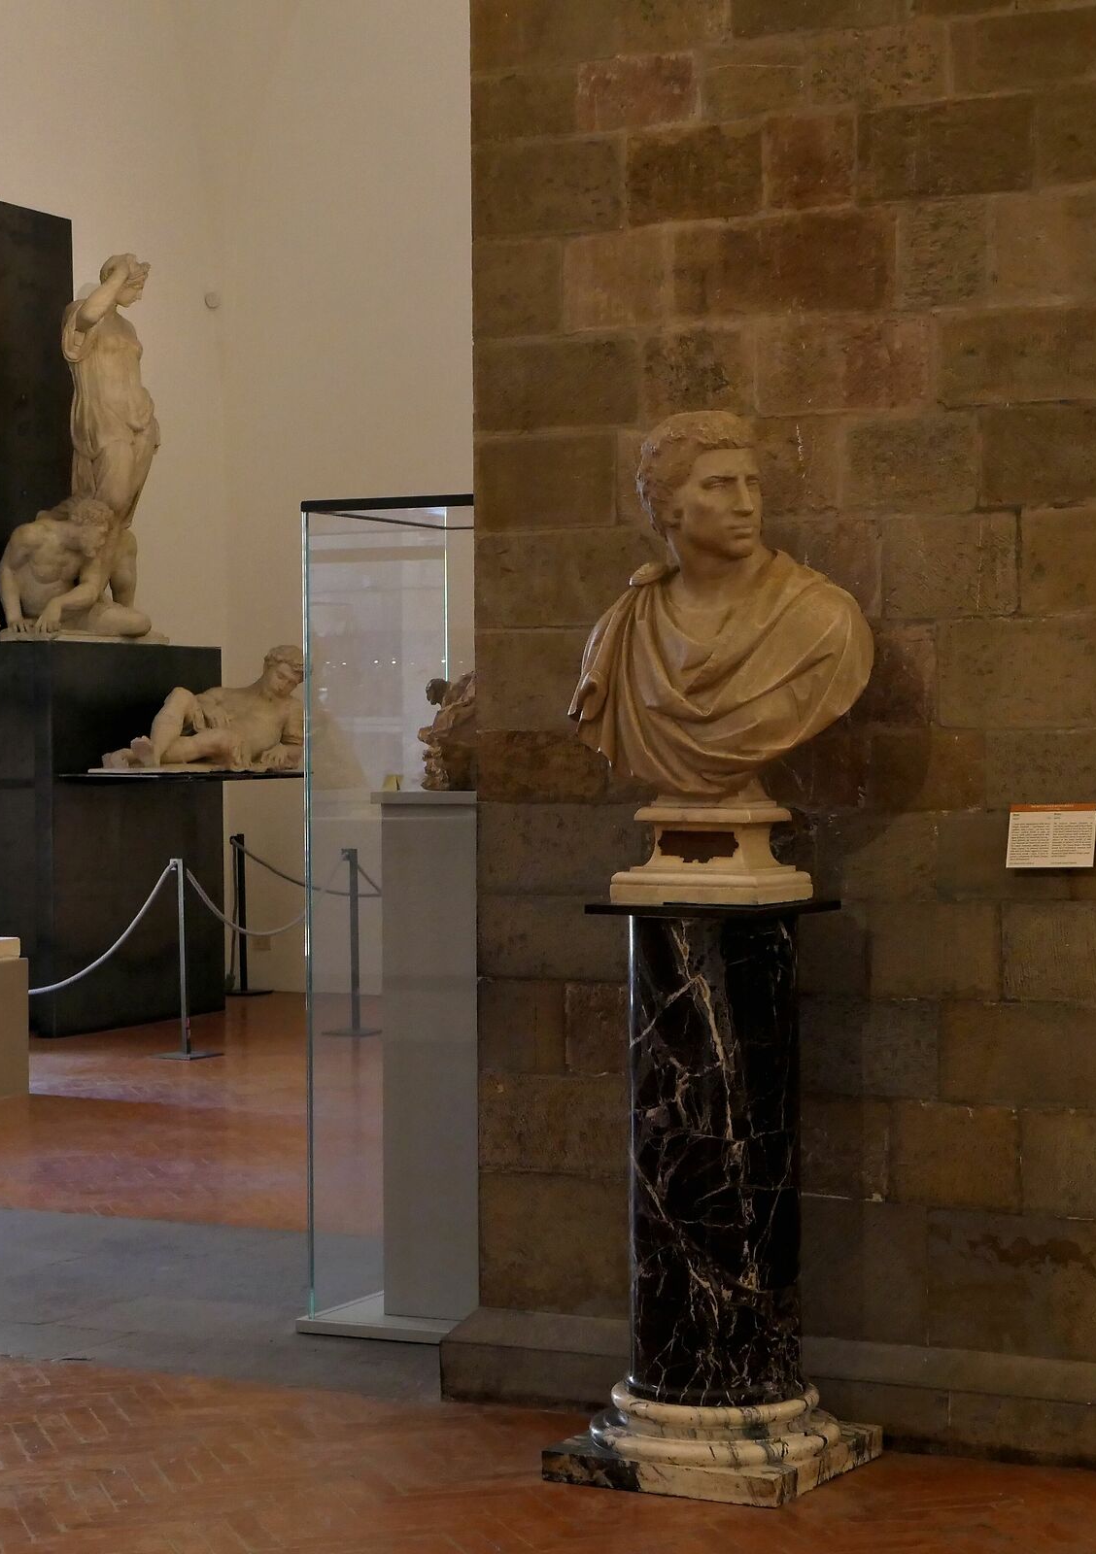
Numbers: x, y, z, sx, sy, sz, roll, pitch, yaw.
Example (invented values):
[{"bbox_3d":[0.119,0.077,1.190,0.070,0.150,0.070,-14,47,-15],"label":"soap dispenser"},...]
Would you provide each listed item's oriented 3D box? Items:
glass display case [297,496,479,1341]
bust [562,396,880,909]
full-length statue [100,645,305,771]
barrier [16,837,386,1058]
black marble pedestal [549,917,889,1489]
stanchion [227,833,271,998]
[{"bbox_3d":[-0.129,0.330,7.684,0.650,1.950,0.820,0,1,25],"label":"glass display case"},{"bbox_3d":[0.314,-0.232,6.119,0.590,0.946,0.360,0,2,27],"label":"bust"},{"bbox_3d":[-1.617,-0.318,14.776,0.480,0.585,1.250,0,2,27],"label":"full-length statue"},{"bbox_3d":[-1.544,0.755,13.871,1.600,0.830,0.800,-1,1,-15],"label":"barrier"},{"bbox_3d":[0.322,0.789,6.143,0.485,1.097,0.485,0,2,27],"label":"black marble pedestal"},{"bbox_3d":[-1.515,0.704,16.141,0.220,0.824,0.220,0,1,25],"label":"stanchion"}]

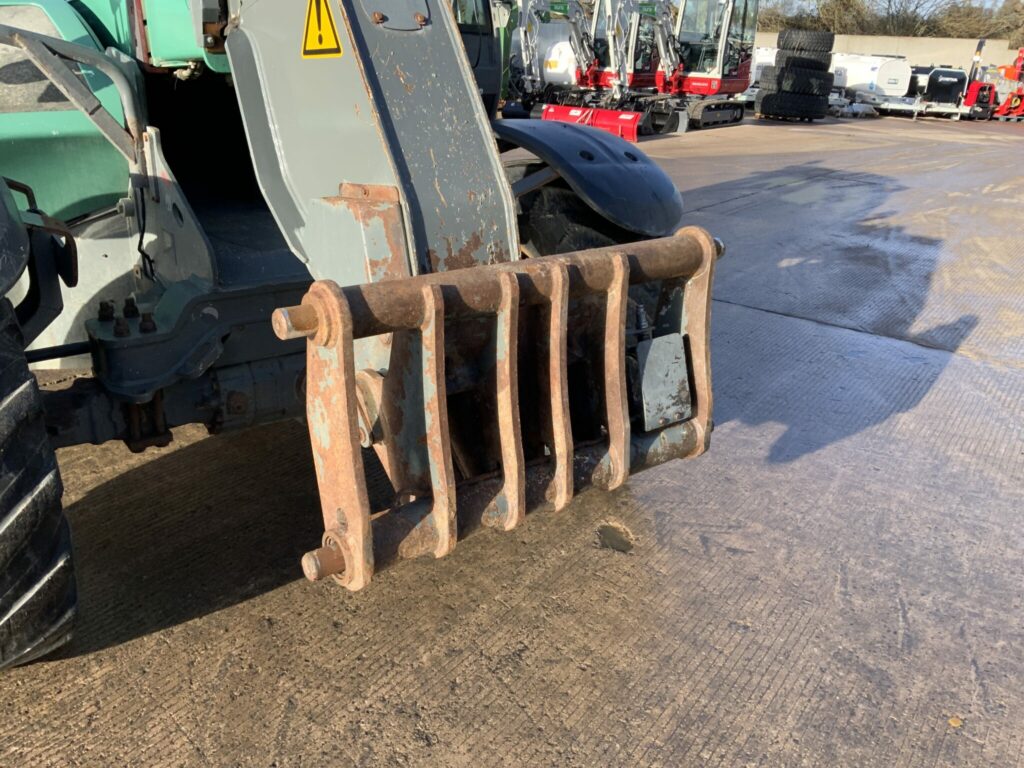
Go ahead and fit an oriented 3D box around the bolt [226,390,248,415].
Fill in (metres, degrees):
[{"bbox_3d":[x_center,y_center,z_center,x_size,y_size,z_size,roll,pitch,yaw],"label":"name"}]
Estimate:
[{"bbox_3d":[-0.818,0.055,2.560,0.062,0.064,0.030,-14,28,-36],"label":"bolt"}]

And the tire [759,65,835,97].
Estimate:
[{"bbox_3d":[6.854,-7.293,20.646,1.650,0.555,1.650,3,22,0],"label":"tire"}]

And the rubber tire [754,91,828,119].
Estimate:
[{"bbox_3d":[6.805,-6.809,20.844,1.650,0.555,1.650,3,22,0],"label":"rubber tire"}]

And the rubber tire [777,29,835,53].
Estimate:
[{"bbox_3d":[6.955,-8.121,20.308,1.250,0.455,1.250,3,22,0],"label":"rubber tire"}]

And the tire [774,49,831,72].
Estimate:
[{"bbox_3d":[6.963,-7.700,20.479,1.250,0.455,1.250,3,22,0],"label":"tire"}]

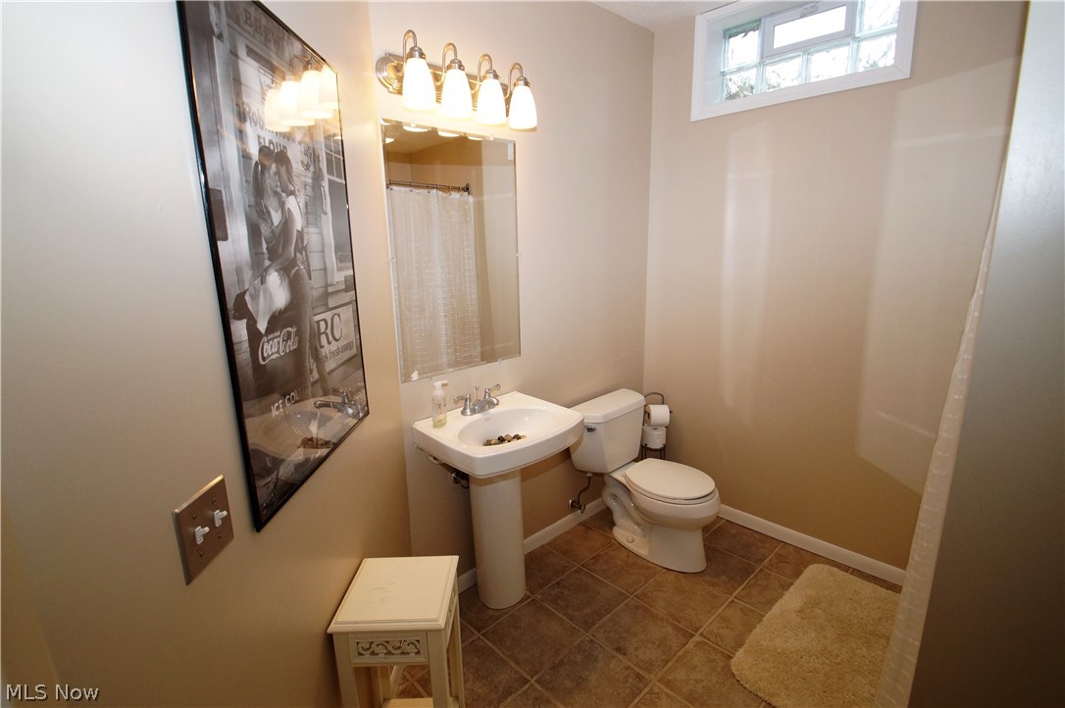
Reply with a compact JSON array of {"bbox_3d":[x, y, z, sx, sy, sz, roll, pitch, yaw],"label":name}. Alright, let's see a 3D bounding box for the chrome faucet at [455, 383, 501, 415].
[{"bbox_3d":[-0.194,0.195,1.835,0.225,0.100,0.150,-11,14,-42],"label":"chrome faucet"}]

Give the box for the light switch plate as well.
[{"bbox_3d":[-0.477,0.258,0.660,0.020,0.113,0.112,-2,11,-4],"label":"light switch plate"}]

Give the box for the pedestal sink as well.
[{"bbox_3d":[-0.102,0.683,1.820,0.570,0.865,0.500,-11,14,-42],"label":"pedestal sink"}]

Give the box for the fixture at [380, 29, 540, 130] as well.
[{"bbox_3d":[-0.235,-0.972,1.620,0.600,0.245,0.210,-11,14,-42],"label":"fixture"}]

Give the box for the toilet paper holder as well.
[{"bbox_3d":[0.743,0.585,2.716,0.165,0.700,0.150,-1,11,0],"label":"toilet paper holder"}]

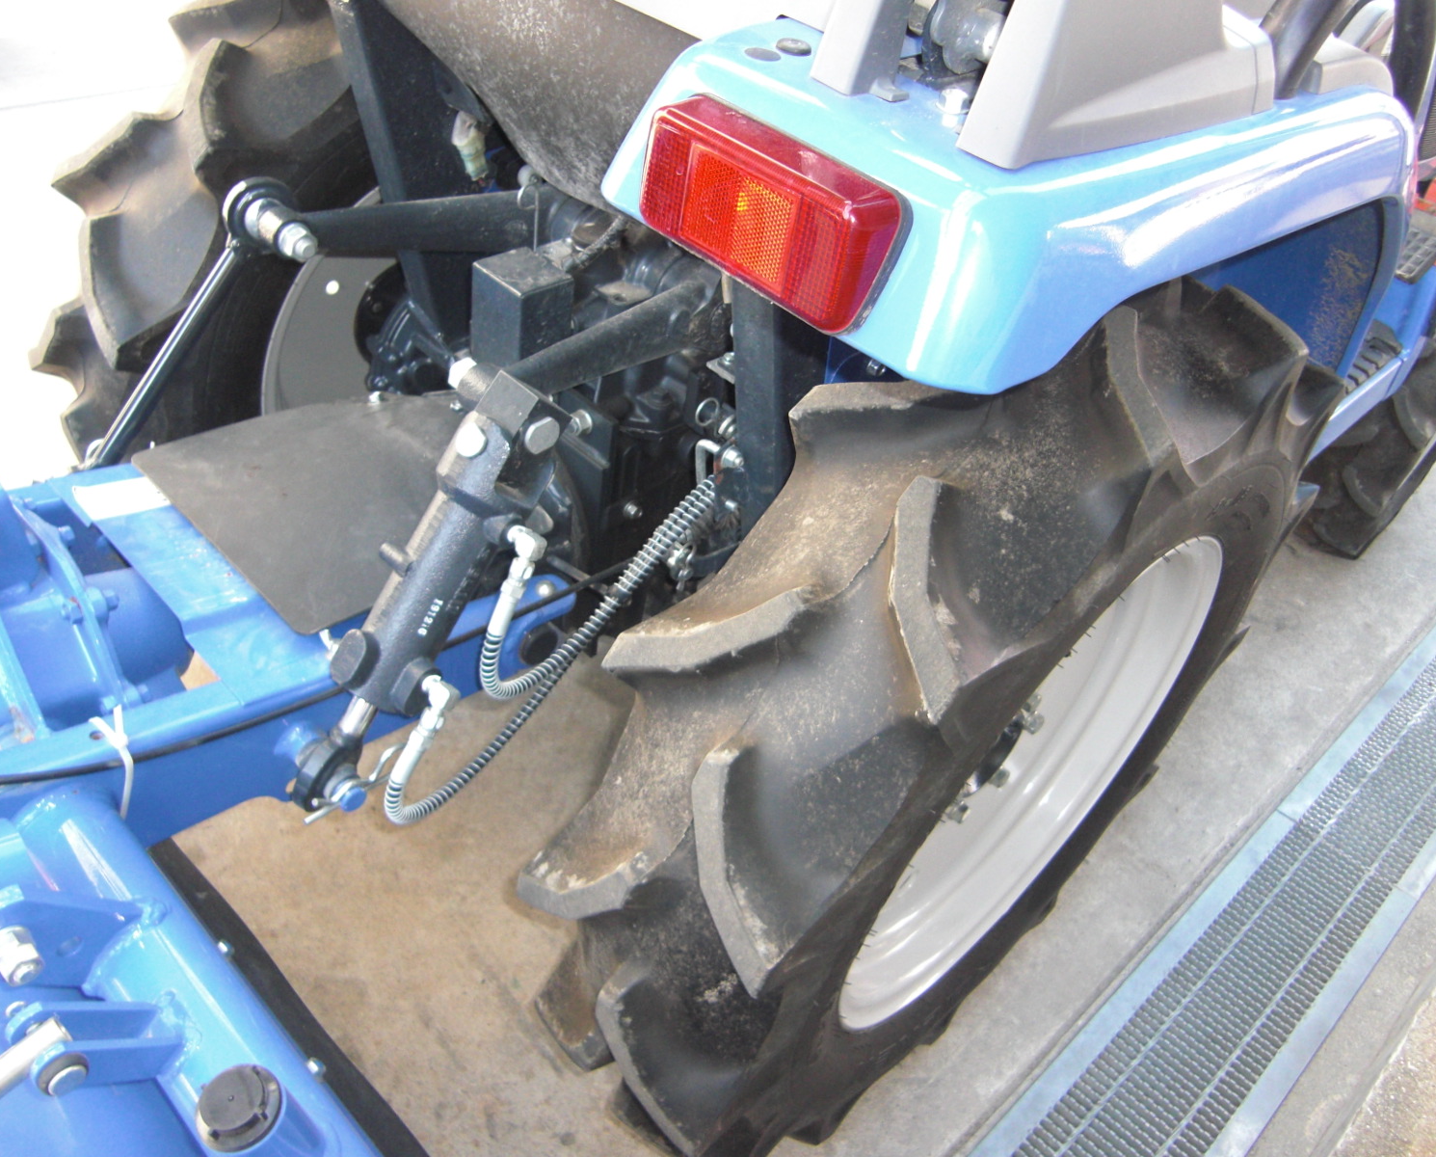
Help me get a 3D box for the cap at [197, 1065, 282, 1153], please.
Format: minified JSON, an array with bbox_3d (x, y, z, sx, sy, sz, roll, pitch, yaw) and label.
[{"bbox_3d":[-0.241,0.267,0.627,0.042,0.012,0.042,2,52,-2],"label":"cap"}]

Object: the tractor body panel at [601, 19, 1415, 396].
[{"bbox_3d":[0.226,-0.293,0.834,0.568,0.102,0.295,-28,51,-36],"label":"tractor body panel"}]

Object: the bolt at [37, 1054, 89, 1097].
[{"bbox_3d":[-0.322,0.244,0.613,0.027,0.027,0.015,-28,51,-36],"label":"bolt"}]

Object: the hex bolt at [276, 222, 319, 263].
[{"bbox_3d":[-0.324,-0.258,0.960,0.028,0.028,0.028,-28,51,-36],"label":"hex bolt"}]

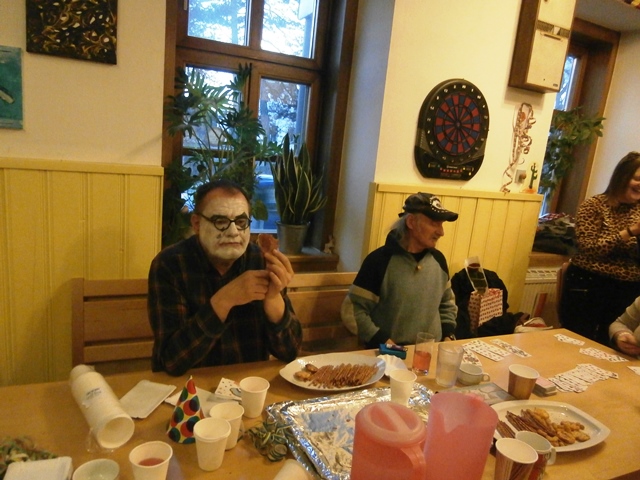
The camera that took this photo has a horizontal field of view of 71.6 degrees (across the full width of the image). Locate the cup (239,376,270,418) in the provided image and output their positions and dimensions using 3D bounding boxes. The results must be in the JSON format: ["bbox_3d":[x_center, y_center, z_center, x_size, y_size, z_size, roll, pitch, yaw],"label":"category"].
[{"bbox_3d":[-0.162,0.391,1.097,0.073,0.078,0.073,5,11,-1],"label":"cup"}]

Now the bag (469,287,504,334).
[{"bbox_3d":[0.779,0.354,2.145,0.175,0.220,0.080,-4,15,-40],"label":"bag"}]

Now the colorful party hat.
[{"bbox_3d":[-0.294,0.372,1.006,0.095,0.134,0.095,0,12,-24],"label":"colorful party hat"}]

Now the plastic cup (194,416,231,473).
[{"bbox_3d":[-0.223,0.425,0.916,0.075,0.078,0.075,0,12,-24],"label":"plastic cup"}]

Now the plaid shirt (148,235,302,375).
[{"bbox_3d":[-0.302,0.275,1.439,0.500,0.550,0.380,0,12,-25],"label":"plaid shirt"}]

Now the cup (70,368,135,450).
[{"bbox_3d":[-0.522,0.375,1.039,0.075,0.075,0.286,-4,15,-41],"label":"cup"}]

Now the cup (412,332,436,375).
[{"bbox_3d":[0.325,0.359,1.391,0.055,0.117,0.055,5,11,-1],"label":"cup"}]

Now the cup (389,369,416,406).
[{"bbox_3d":[0.225,0.409,1.217,0.074,0.077,0.074,5,11,-1],"label":"cup"}]

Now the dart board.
[{"bbox_3d":[0.655,-0.535,2.170,0.415,0.488,0.036,0,12,-24],"label":"dart board"}]

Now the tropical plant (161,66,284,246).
[{"bbox_3d":[-0.443,-0.375,2.018,0.560,0.830,0.480,0,12,-24],"label":"tropical plant"}]

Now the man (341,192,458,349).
[{"bbox_3d":[0.410,0.472,1.744,0.580,1.250,0.720,0,13,-27],"label":"man"}]

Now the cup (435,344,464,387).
[{"bbox_3d":[0.391,0.381,1.346,0.075,0.112,0.075,5,11,-1],"label":"cup"}]

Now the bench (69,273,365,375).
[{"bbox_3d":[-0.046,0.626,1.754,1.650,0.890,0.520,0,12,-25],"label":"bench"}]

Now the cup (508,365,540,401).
[{"bbox_3d":[0.588,0.423,1.296,0.082,0.081,0.082,5,11,-1],"label":"cup"}]

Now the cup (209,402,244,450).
[{"bbox_3d":[-0.205,0.412,0.974,0.074,0.078,0.074,5,11,-1],"label":"cup"}]

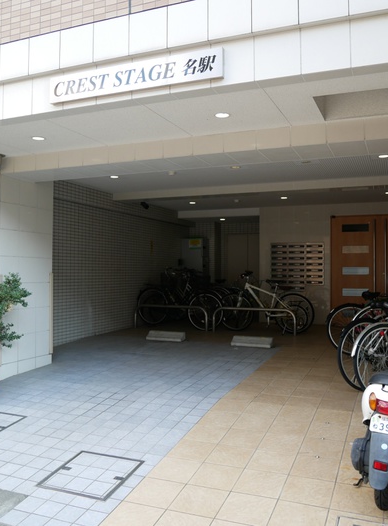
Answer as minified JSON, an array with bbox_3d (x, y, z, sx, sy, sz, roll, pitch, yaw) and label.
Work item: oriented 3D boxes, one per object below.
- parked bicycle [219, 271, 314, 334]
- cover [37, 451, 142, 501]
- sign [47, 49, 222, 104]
[{"bbox_3d":[1.260,0.704,8.605,1.710,1.050,0.600,0,-1,23],"label":"parked bicycle"},{"bbox_3d":[-0.706,1.483,3.395,0.532,0.030,0.522,0,5,22],"label":"cover"},{"bbox_3d":[-0.445,-1.321,3.502,1.396,0.192,0.050,0,-1,22],"label":"sign"}]

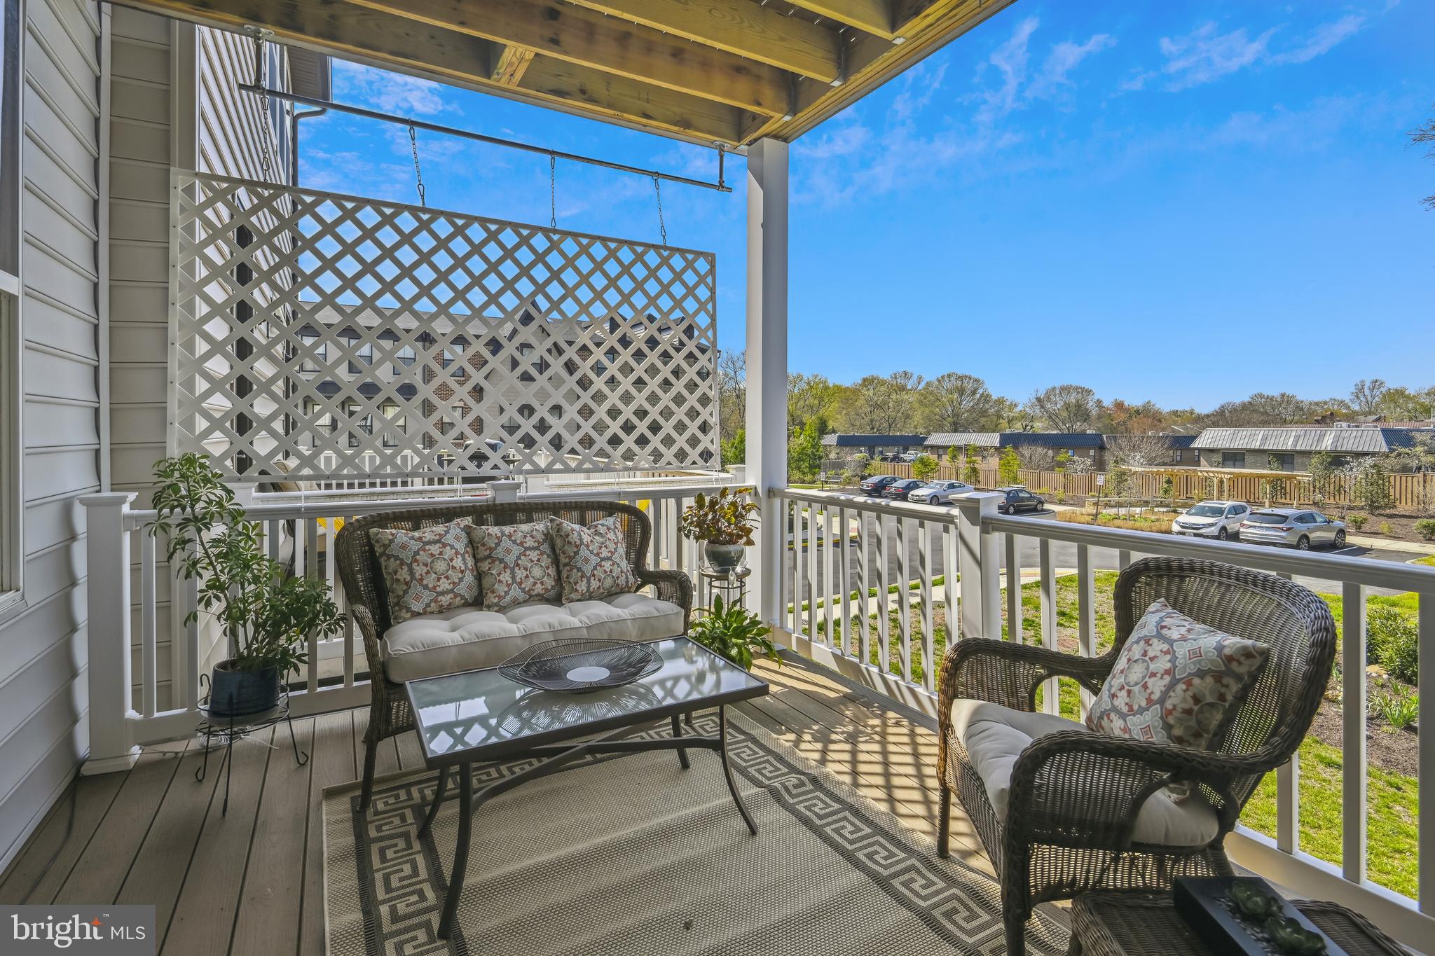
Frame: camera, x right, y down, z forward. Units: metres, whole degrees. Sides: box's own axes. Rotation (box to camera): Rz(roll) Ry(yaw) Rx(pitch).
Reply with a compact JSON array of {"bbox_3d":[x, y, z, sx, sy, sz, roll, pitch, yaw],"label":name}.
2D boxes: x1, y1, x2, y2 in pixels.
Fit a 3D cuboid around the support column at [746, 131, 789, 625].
[{"bbox_3d":[0.282,-0.452,3.641,0.172,2.806,0.172,-2,4,-30],"label":"support column"}]

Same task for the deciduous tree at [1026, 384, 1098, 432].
[{"bbox_3d":[67.467,-11.050,125.000,14.284,14.832,14.284,0,3,0],"label":"deciduous tree"}]

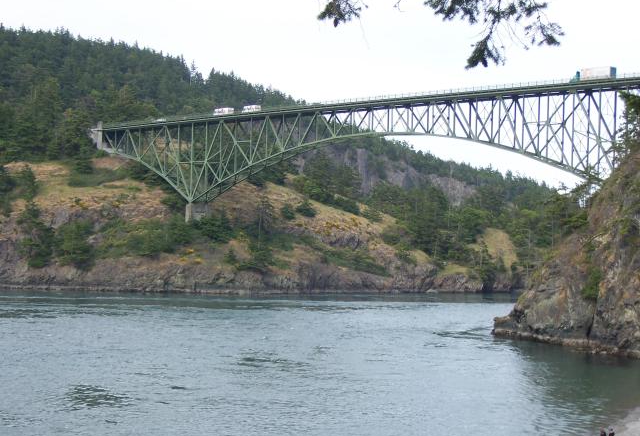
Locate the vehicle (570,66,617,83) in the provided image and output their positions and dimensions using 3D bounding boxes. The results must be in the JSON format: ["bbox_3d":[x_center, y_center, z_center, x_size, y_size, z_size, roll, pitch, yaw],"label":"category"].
[{"bbox_3d":[65.209,-33.579,309.346,2.500,4.050,11.900,2,-1,-42],"label":"vehicle"}]

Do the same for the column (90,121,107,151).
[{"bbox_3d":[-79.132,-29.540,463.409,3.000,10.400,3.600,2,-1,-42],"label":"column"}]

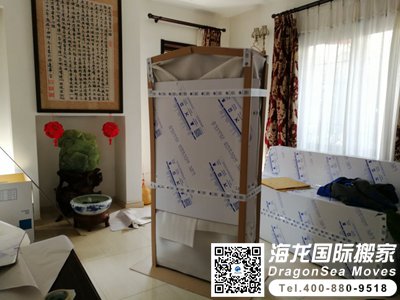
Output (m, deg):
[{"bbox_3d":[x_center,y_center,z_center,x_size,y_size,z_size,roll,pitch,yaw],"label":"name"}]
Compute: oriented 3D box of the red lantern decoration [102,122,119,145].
[{"bbox_3d":[-1.158,-0.211,4.039,0.205,0.295,0.200,-3,8,-28],"label":"red lantern decoration"}]

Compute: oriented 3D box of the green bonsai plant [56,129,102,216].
[{"bbox_3d":[-1.424,0.269,3.730,0.500,1.017,0.325,-3,8,-29],"label":"green bonsai plant"}]

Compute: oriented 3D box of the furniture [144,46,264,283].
[{"bbox_3d":[0.068,0.121,2.443,0.750,1.669,0.444,4,8,27],"label":"furniture"}]

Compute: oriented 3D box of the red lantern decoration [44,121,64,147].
[{"bbox_3d":[-1.740,-0.197,3.730,0.215,0.310,0.200,-3,8,-28],"label":"red lantern decoration"}]

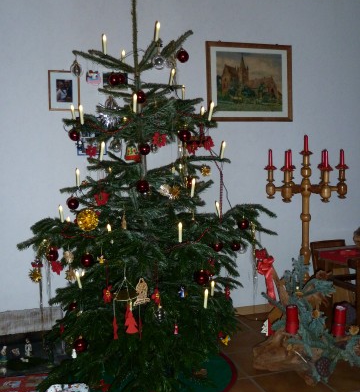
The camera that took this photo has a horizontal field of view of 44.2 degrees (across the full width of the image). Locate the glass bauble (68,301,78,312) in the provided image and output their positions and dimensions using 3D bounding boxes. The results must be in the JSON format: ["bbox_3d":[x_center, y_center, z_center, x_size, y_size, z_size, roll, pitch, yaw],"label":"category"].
[{"bbox_3d":[-0.586,0.614,2.450,0.060,0.066,0.060,-2,3,-15],"label":"glass bauble"}]

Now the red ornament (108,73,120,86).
[{"bbox_3d":[-0.369,-0.651,2.480,0.060,0.066,0.060,-2,3,-15],"label":"red ornament"}]

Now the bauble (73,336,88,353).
[{"bbox_3d":[-0.468,0.709,2.100,0.060,0.066,0.060,-2,3,-15],"label":"bauble"}]

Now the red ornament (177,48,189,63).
[{"bbox_3d":[0.015,-0.703,2.230,0.061,0.065,0.061,-2,3,1],"label":"red ornament"}]

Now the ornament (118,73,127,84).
[{"bbox_3d":[-0.346,-0.686,2.600,0.060,0.066,0.060,-2,3,-15],"label":"ornament"}]

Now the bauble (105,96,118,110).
[{"bbox_3d":[-0.356,-0.481,2.320,0.063,0.078,0.063,-2,4,-8],"label":"bauble"}]

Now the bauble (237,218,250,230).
[{"bbox_3d":[0.348,0.153,2.430,0.060,0.064,0.060,-1,3,8],"label":"bauble"}]

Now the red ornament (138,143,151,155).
[{"bbox_3d":[-0.181,-0.240,2.260,0.060,0.064,0.060,-2,3,-4],"label":"red ornament"}]

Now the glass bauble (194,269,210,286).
[{"bbox_3d":[0.095,0.353,1.900,0.063,0.068,0.063,-1,4,3],"label":"glass bauble"}]

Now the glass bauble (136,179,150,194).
[{"bbox_3d":[-0.178,-0.048,2.130,0.061,0.065,0.061,-2,3,-5],"label":"glass bauble"}]

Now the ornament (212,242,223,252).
[{"bbox_3d":[0.206,0.276,2.380,0.061,0.064,0.061,-1,4,5],"label":"ornament"}]

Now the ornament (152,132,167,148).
[{"bbox_3d":[-0.100,-0.274,2.160,0.073,0.075,0.028,-2,3,0],"label":"ornament"}]

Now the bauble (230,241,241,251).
[{"bbox_3d":[0.338,0.301,2.700,0.060,0.064,0.060,-1,3,7],"label":"bauble"}]

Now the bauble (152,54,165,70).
[{"bbox_3d":[-0.108,-0.678,2.260,0.060,0.069,0.060,-2,3,-15],"label":"bauble"}]

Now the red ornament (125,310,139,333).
[{"bbox_3d":[-0.205,0.532,1.880,0.057,0.105,0.016,-2,4,-5],"label":"red ornament"}]

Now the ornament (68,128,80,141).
[{"bbox_3d":[-0.561,-0.326,2.360,0.060,0.066,0.060,-2,3,-15],"label":"ornament"}]

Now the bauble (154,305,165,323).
[{"bbox_3d":[-0.091,0.537,2.000,0.054,0.070,0.054,-2,3,-15],"label":"bauble"}]

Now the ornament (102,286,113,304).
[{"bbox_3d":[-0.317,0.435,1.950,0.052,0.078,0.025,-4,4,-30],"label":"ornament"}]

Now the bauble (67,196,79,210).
[{"bbox_3d":[-0.550,0.040,2.290,0.060,0.066,0.060,-2,3,-15],"label":"bauble"}]

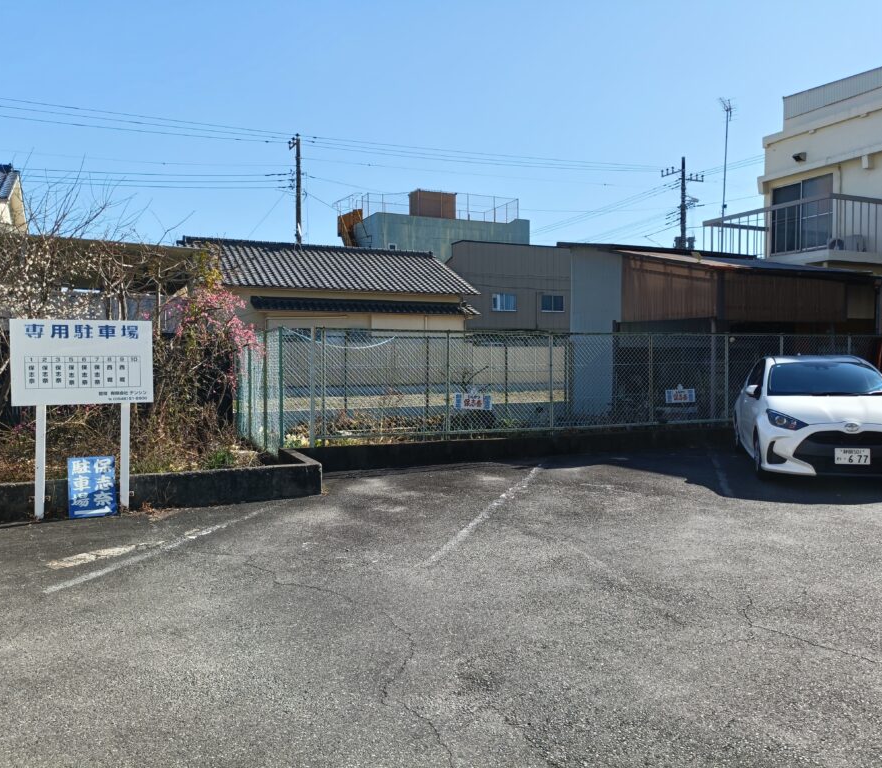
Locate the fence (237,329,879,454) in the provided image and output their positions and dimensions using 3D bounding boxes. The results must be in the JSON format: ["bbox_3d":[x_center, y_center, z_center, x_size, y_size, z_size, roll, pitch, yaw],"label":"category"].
[{"bbox_3d":[2.622,-0.066,13.060,11.500,1.570,3.300,-1,2,-23],"label":"fence"}]

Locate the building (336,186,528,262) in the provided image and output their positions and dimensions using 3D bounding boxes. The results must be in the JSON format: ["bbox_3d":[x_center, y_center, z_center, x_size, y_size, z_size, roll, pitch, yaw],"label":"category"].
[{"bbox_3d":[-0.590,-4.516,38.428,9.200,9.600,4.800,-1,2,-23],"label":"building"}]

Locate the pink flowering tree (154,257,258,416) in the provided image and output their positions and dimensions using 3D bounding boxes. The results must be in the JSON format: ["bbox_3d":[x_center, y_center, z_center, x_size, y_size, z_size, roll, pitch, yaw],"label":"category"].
[{"bbox_3d":[-3.056,-0.408,9.592,1.300,2.250,1.250,-1,2,-23],"label":"pink flowering tree"}]

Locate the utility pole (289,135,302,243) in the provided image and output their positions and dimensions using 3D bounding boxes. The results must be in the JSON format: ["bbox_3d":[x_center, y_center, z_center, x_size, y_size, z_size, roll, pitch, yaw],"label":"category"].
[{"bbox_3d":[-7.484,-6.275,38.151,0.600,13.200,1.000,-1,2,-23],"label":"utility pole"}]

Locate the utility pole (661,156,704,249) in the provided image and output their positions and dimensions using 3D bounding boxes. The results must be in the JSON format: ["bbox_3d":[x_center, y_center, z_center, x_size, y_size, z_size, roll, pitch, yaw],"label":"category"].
[{"bbox_3d":[15.014,-6.996,45.848,2.100,13.970,1.800,-1,2,-23],"label":"utility pole"}]

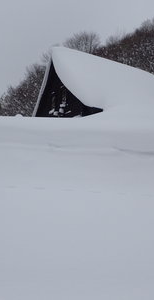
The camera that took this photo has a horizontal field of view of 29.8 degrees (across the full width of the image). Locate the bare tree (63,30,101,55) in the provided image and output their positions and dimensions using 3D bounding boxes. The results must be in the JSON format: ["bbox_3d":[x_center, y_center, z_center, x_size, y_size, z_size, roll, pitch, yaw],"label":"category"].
[{"bbox_3d":[0.400,-10.400,38.000,5.200,9.500,5.000,5,0,0],"label":"bare tree"}]

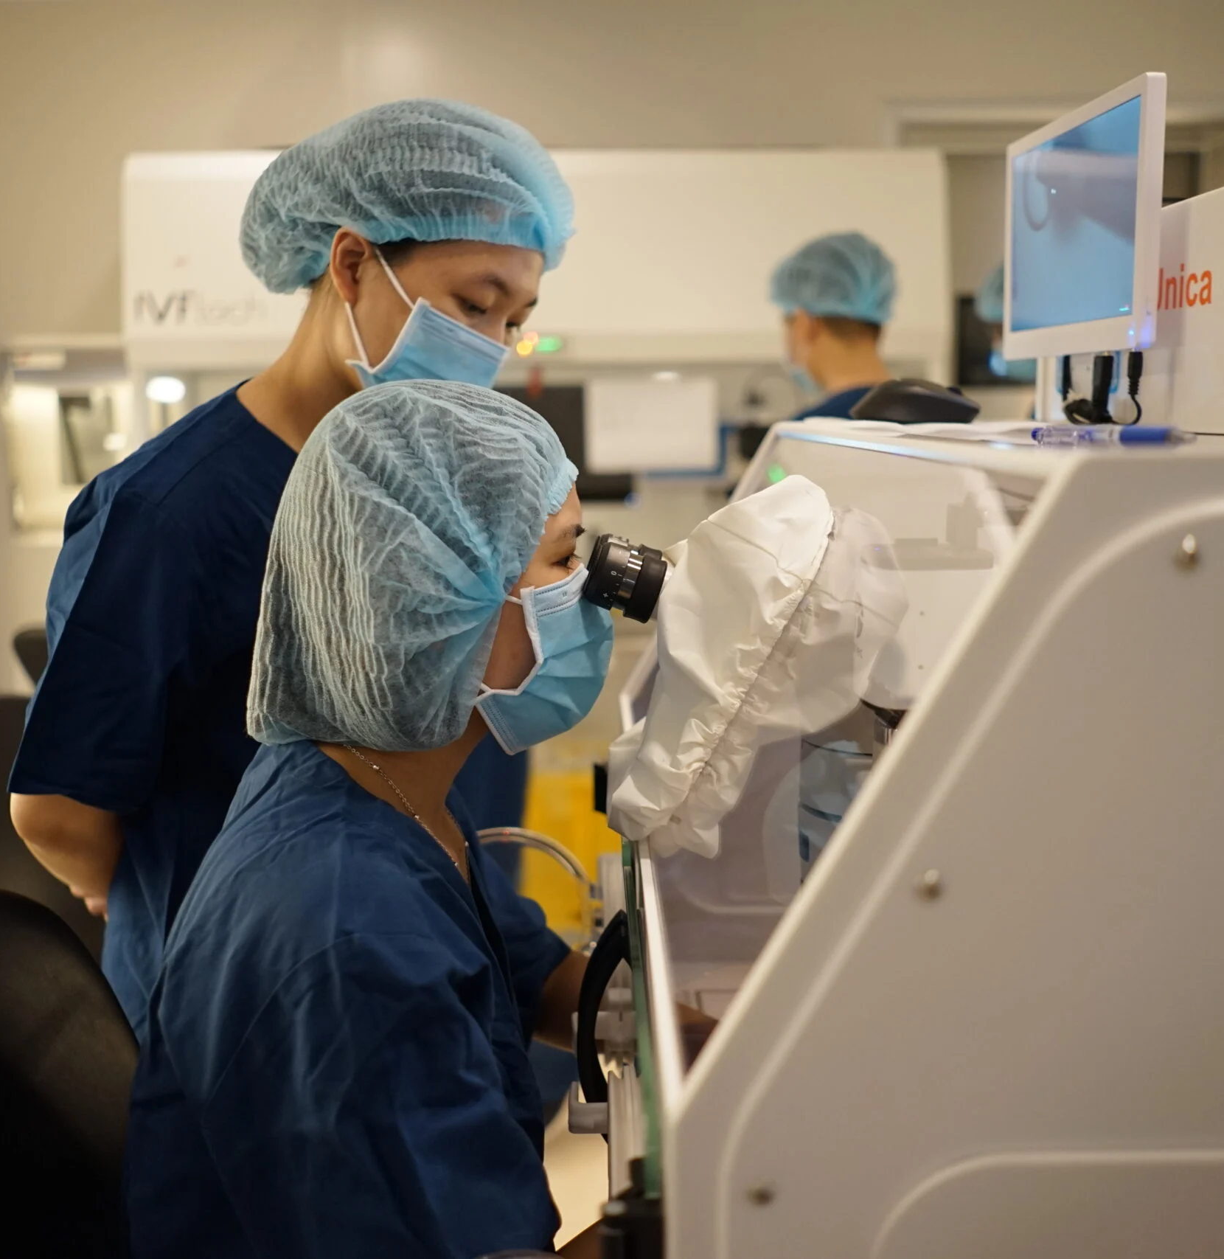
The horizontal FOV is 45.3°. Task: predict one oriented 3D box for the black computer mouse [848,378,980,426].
[{"bbox_3d":[0.255,-0.191,1.230,0.106,0.038,0.065,-1,9,-6],"label":"black computer mouse"}]

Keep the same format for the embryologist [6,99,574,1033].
[{"bbox_3d":[-0.265,0.317,1.449,0.400,1.600,0.480,6,11,31],"label":"embryologist"}]

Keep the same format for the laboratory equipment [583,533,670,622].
[{"bbox_3d":[0.009,-0.035,1.000,0.055,0.046,0.050,21,10,0],"label":"laboratory equipment"}]

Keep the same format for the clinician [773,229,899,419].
[{"bbox_3d":[0.400,0.066,2.847,0.480,1.620,0.380,-7,11,-36],"label":"clinician"}]

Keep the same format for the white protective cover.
[{"bbox_3d":[0.099,0.024,1.030,0.190,0.250,0.200,0,9,0],"label":"white protective cover"}]

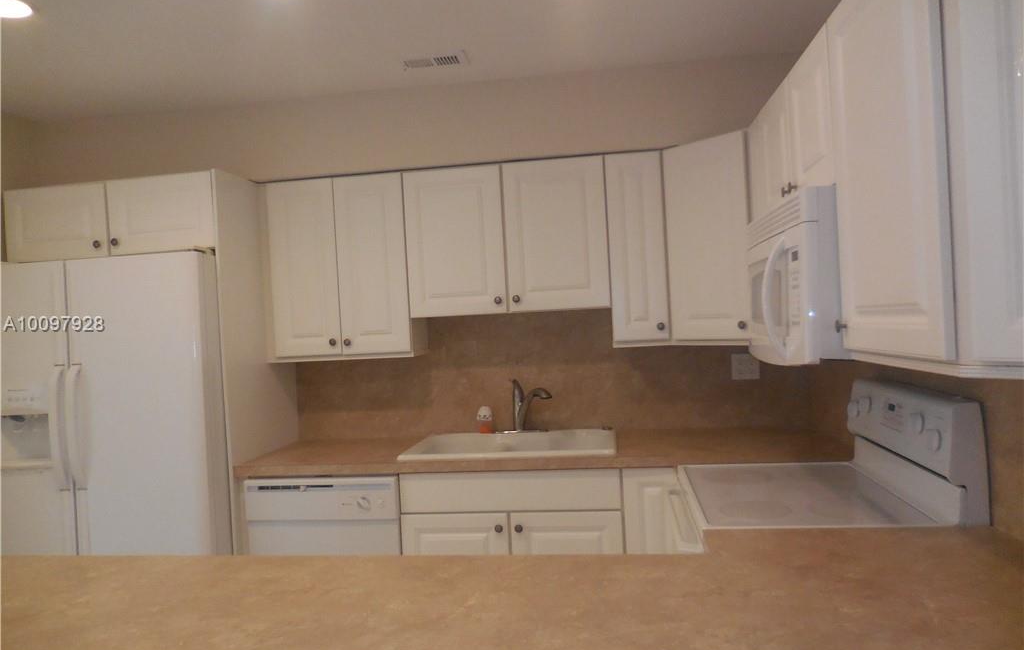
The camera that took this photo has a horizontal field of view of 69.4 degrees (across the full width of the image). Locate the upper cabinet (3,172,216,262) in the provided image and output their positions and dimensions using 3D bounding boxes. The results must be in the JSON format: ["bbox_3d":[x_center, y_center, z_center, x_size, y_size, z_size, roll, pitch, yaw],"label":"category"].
[{"bbox_3d":[-1.583,-0.433,3.279,0.904,0.299,0.624,-3,1,7],"label":"upper cabinet"}]

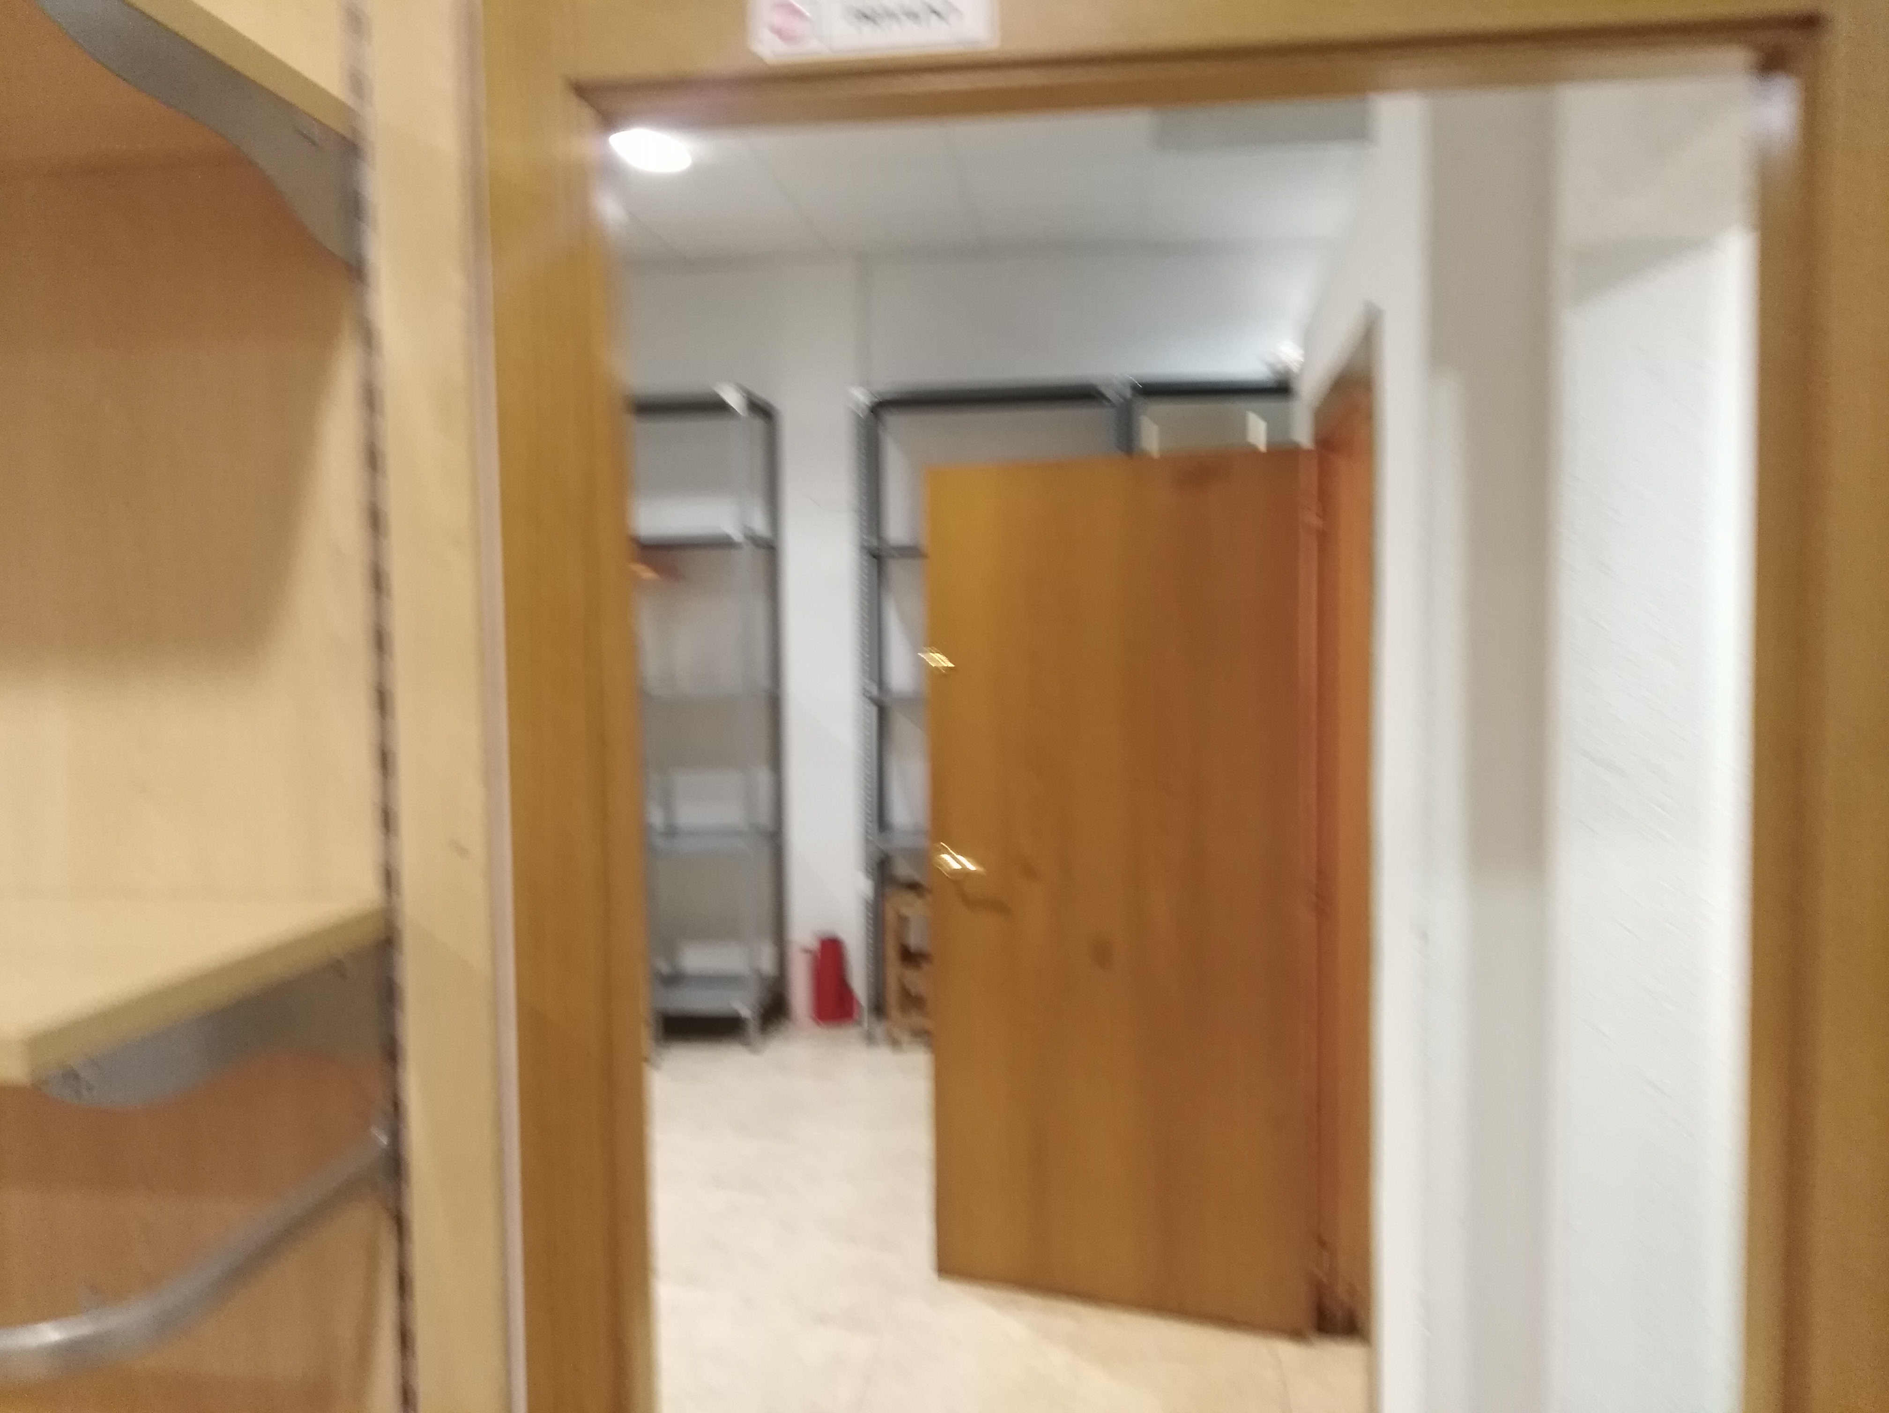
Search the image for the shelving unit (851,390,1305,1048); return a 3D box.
[{"bbox_3d":[0.623,0.041,5.651,1.900,2.530,0.400,0,3,9],"label":"shelving unit"}]

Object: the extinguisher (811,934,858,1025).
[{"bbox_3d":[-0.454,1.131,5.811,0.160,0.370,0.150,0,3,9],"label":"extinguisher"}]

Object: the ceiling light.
[{"bbox_3d":[-0.924,-1.737,4.475,0.200,0.050,0.200,0,3,9],"label":"ceiling light"}]

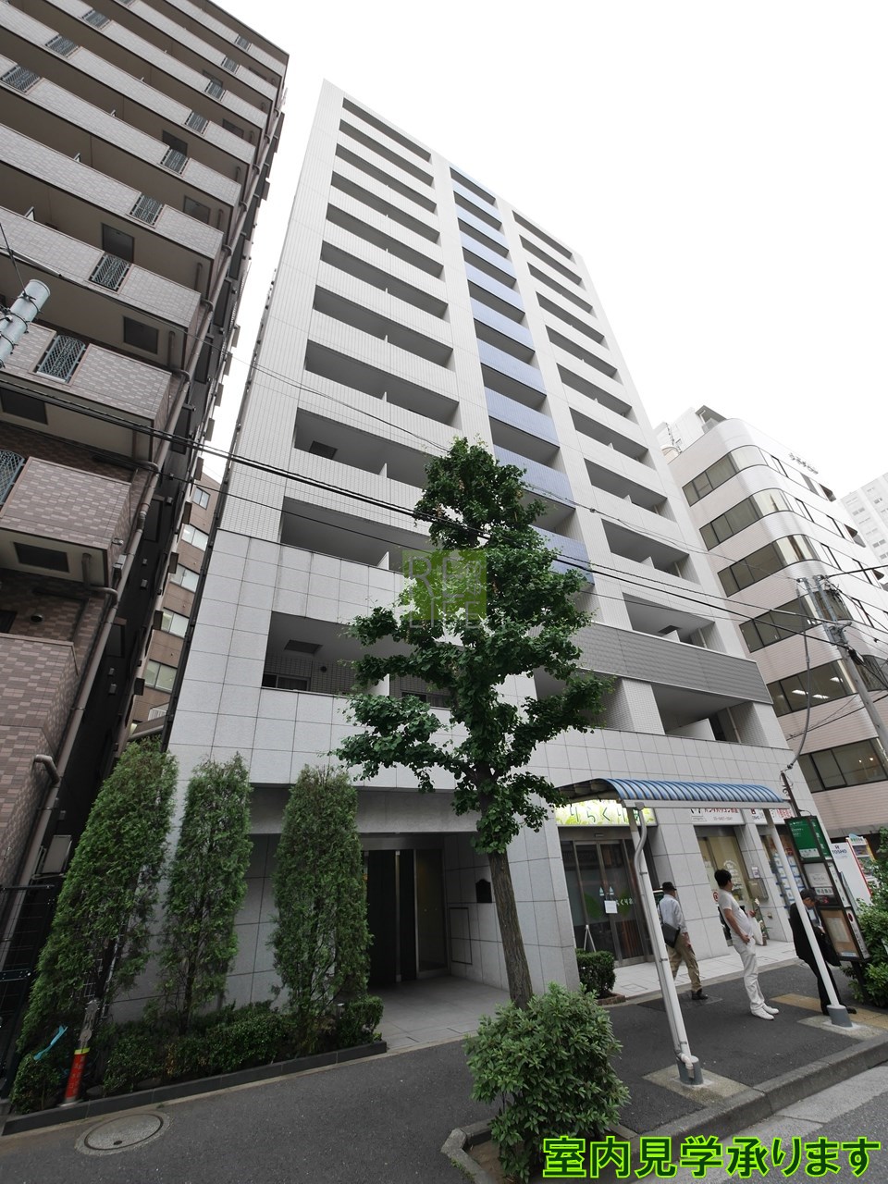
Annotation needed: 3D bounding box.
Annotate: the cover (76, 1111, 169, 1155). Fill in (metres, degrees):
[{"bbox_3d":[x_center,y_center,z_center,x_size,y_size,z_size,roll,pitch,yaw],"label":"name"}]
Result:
[{"bbox_3d":[-2.974,5.034,4.464,0.790,0.040,0.800,13,-35,-26],"label":"cover"}]

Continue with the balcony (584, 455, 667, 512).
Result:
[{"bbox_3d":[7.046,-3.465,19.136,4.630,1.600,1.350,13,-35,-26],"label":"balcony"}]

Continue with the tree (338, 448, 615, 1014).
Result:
[{"bbox_3d":[0.437,0.913,5.865,3.200,8.100,3.200,13,-35,-26],"label":"tree"}]

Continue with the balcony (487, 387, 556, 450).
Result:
[{"bbox_3d":[2.520,-5.880,17.256,3.050,1.550,1.150,13,-35,-26],"label":"balcony"}]

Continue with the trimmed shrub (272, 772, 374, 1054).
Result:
[{"bbox_3d":[-1.794,4.333,6.973,1.280,3.300,1.100,13,-35,-26],"label":"trimmed shrub"}]

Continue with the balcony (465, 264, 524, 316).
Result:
[{"bbox_3d":[1.960,-13.100,21.585,2.999,1.605,1.400,13,-35,-26],"label":"balcony"}]

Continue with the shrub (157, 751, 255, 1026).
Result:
[{"bbox_3d":[-3.032,3.841,6.185,0.900,3.360,0.820,13,-35,-26],"label":"shrub"}]

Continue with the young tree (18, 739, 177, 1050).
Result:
[{"bbox_3d":[-4.013,3.582,5.844,1.000,3.420,0.920,13,-35,-26],"label":"young tree"}]

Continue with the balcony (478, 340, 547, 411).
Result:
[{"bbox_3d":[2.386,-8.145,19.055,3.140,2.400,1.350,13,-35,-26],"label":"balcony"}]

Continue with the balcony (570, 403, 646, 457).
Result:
[{"bbox_3d":[6.746,-6.113,20.164,4.500,1.500,1.150,13,-35,-26],"label":"balcony"}]

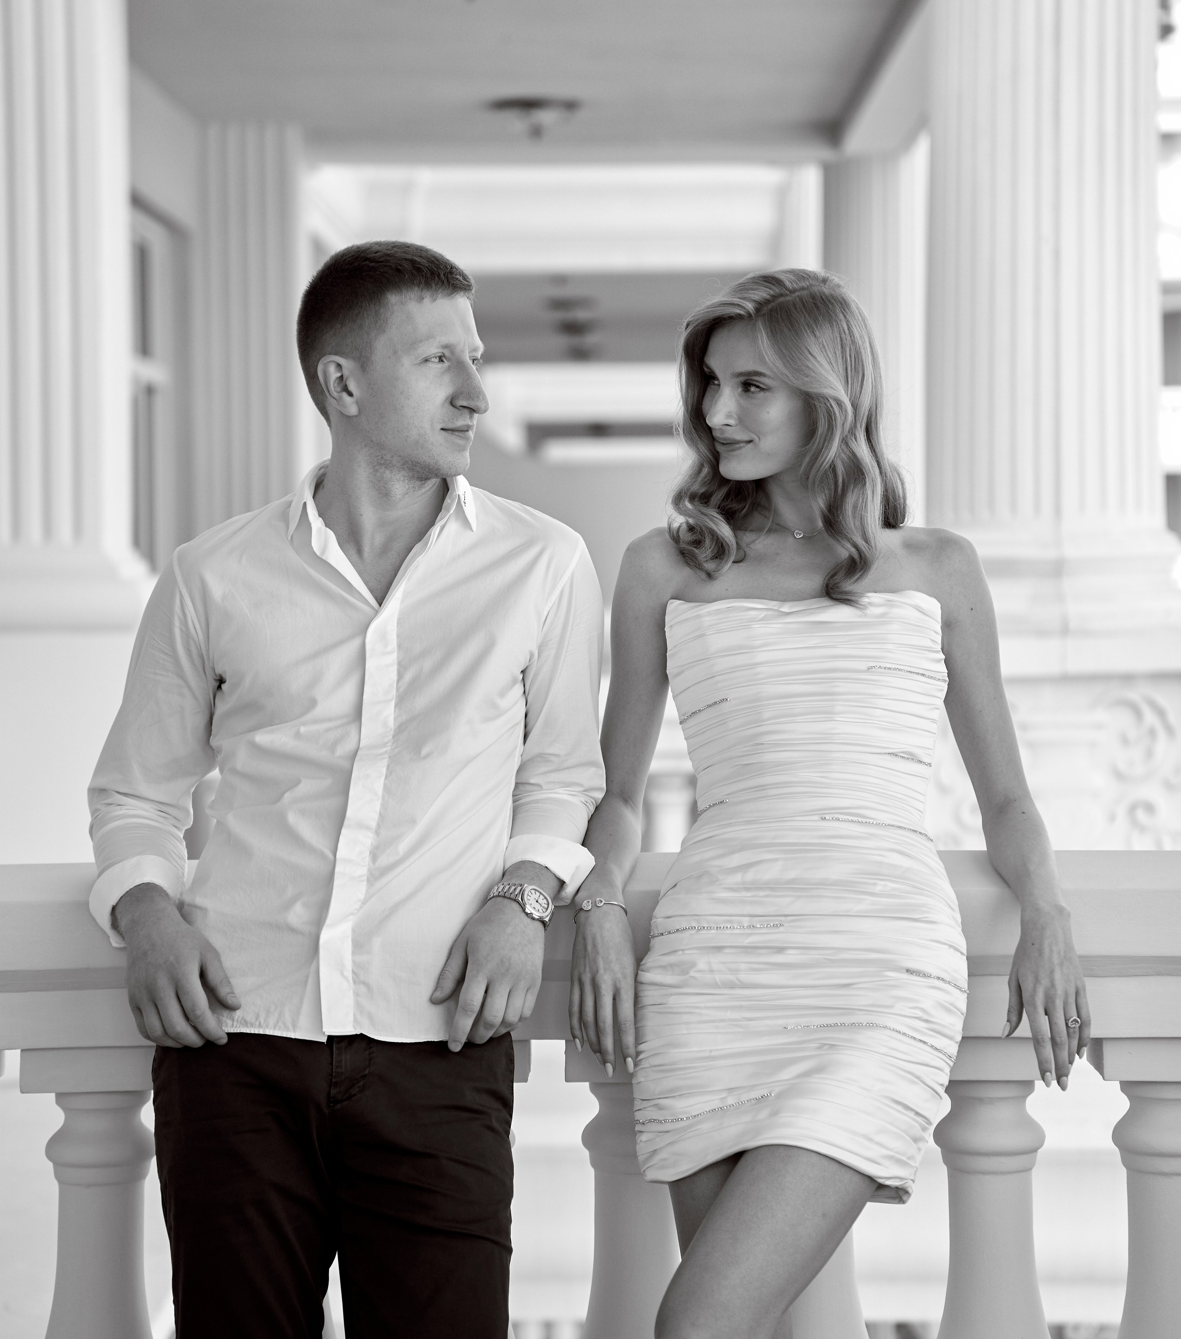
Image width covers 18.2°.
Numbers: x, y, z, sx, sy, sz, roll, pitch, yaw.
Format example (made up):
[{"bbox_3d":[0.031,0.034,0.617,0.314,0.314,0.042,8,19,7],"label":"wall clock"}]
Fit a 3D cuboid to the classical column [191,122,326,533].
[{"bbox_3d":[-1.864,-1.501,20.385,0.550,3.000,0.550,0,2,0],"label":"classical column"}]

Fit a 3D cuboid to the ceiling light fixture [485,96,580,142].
[{"bbox_3d":[-0.285,-2.821,18.900,0.470,0.210,0.470,0,2,0],"label":"ceiling light fixture"}]

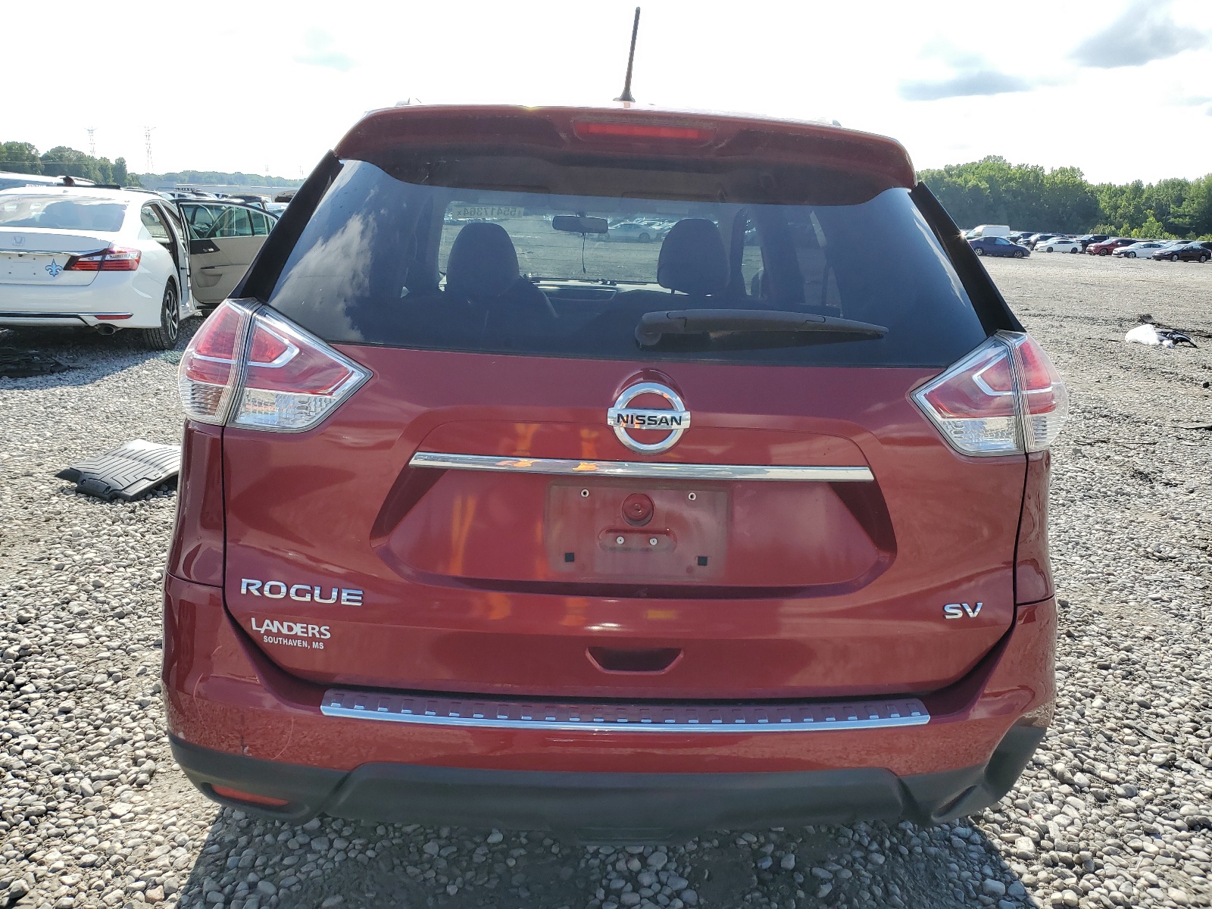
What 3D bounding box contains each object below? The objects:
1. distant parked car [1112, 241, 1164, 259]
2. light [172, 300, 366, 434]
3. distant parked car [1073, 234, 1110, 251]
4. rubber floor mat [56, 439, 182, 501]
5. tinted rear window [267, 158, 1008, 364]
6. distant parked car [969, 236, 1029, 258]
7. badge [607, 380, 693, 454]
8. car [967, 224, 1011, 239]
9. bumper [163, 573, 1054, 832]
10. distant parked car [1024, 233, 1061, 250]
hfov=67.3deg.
[{"bbox_3d":[48.213,-18.298,81.666,4.800,1.440,1.830,2,15,-4],"label":"distant parked car"},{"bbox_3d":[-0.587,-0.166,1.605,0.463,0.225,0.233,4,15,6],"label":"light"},{"bbox_3d":[55.443,-23.805,103.000,5.300,1.900,2.000,1,15,-7],"label":"distant parked car"},{"bbox_3d":[-2.530,0.052,4.918,0.610,0.110,0.690,9,16,20],"label":"rubber floor mat"},{"bbox_3d":[0.058,-0.312,1.592,1.280,0.380,0.085,2,-22,-4],"label":"tinted rear window"},{"bbox_3d":[28.325,-15.183,66.500,4.600,1.440,1.800,7,15,16],"label":"distant parked car"},{"bbox_3d":[0.067,-0.058,1.435,0.132,0.114,0.016,2,7,-3],"label":"badge"},{"bbox_3d":[44.991,-25.871,108.000,5.700,2.600,2.050,1,15,-7],"label":"car"},{"bbox_3d":[0.032,0.478,1.712,1.820,0.430,0.550,2,15,-4],"label":"bumper"},{"bbox_3d":[48.168,-23.490,101.000,4.900,1.780,1.920,1,15,-7],"label":"distant parked car"}]

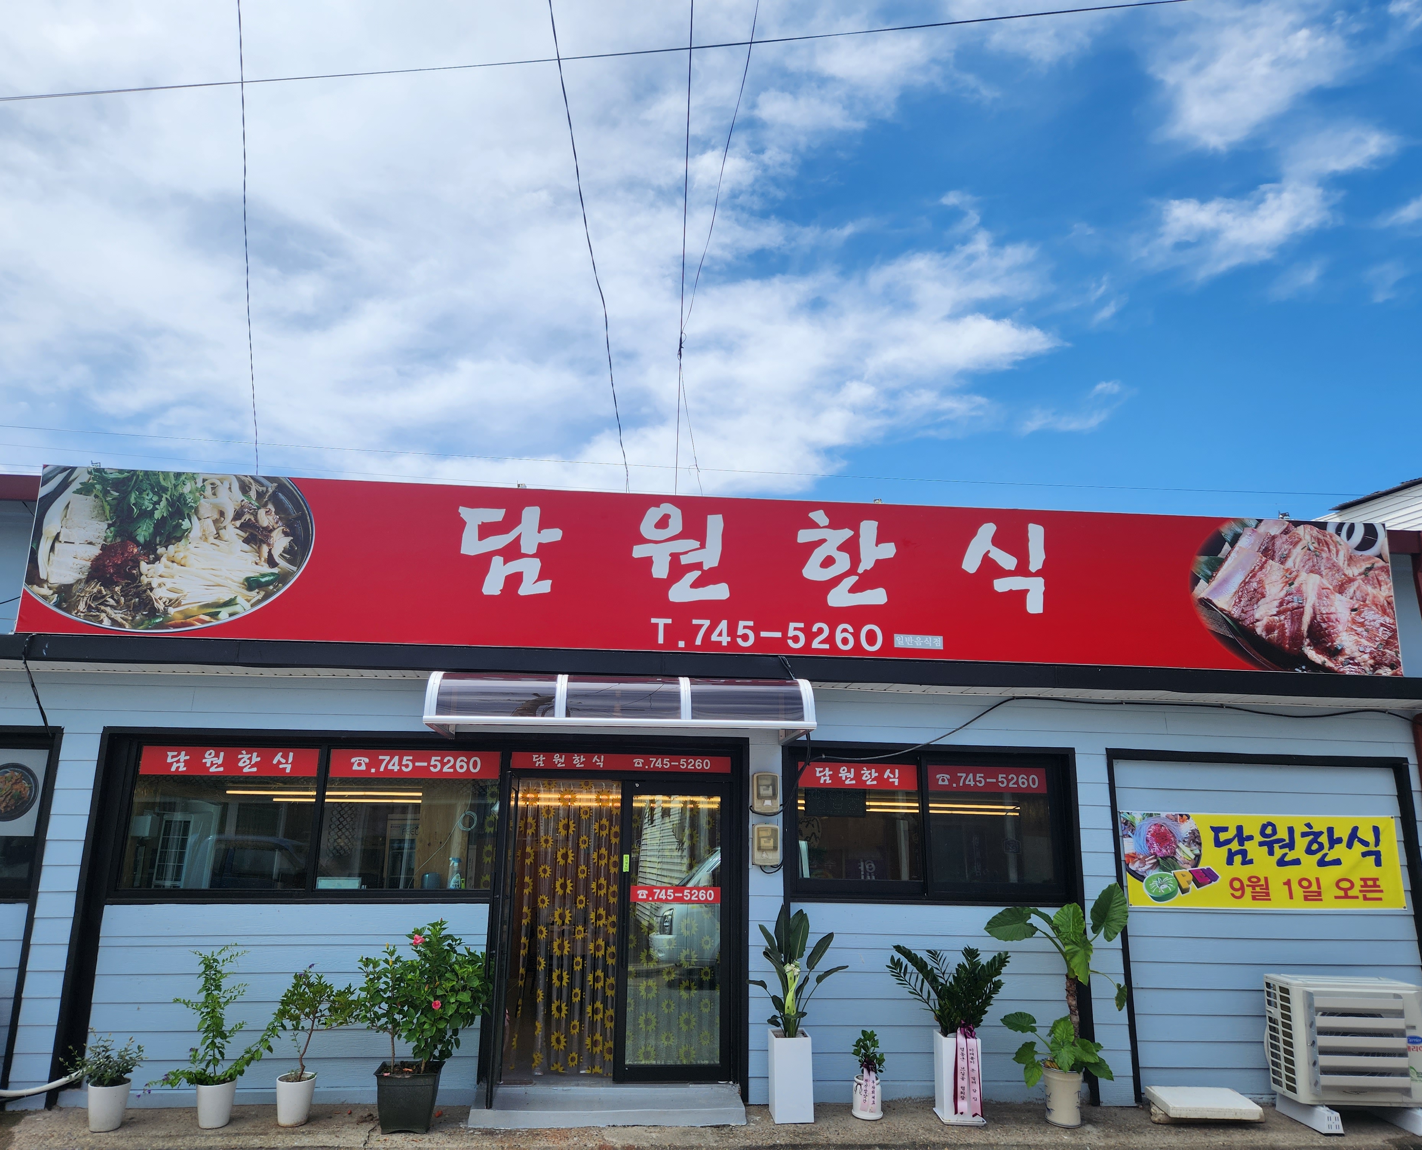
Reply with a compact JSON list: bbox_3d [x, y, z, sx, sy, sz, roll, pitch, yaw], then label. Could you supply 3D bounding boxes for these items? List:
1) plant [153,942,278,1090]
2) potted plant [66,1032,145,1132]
[{"bbox_3d":[-2.992,2.690,6.230,0.665,0.784,0.460,2,-14,-5],"label":"plant"},{"bbox_3d":[-3.474,2.866,5.817,0.427,0.478,0.380,2,-13,-5],"label":"potted plant"}]

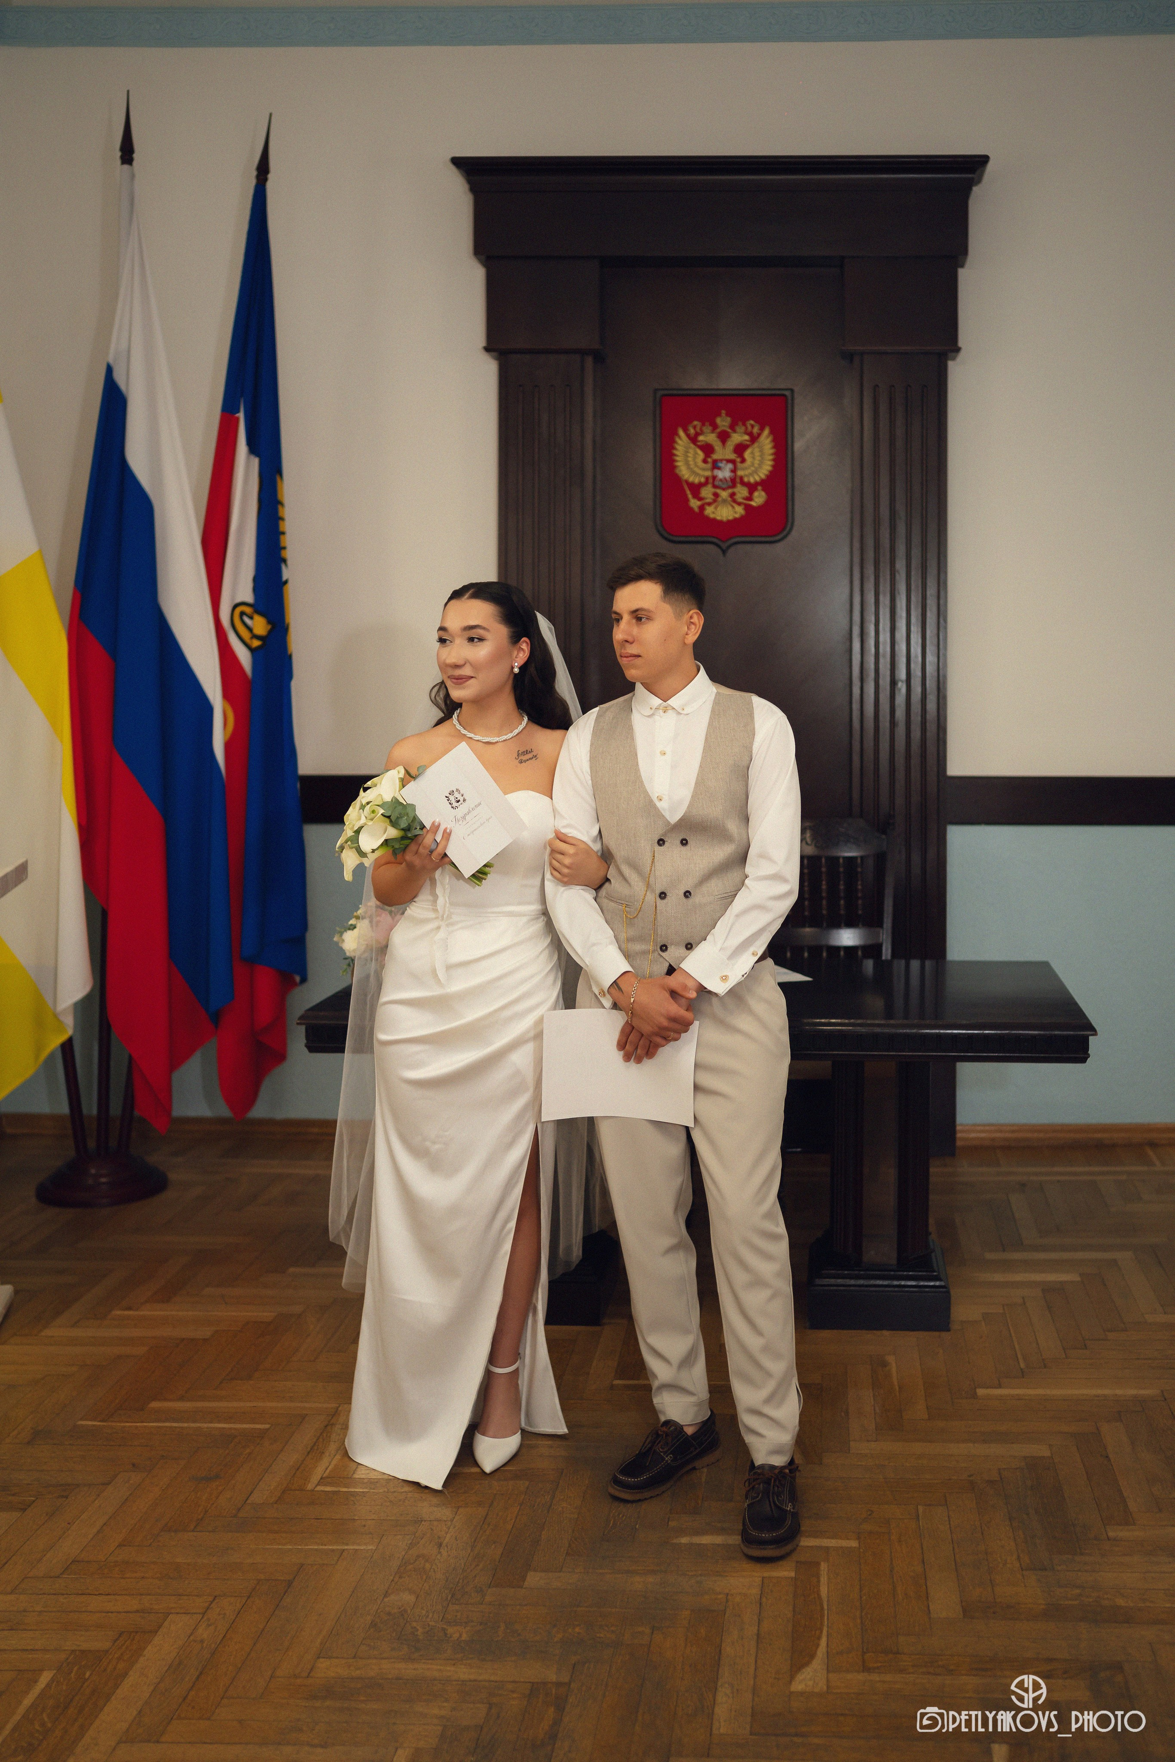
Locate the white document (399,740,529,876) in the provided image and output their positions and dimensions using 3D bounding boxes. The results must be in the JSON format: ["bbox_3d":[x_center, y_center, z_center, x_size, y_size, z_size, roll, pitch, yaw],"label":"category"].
[{"bbox_3d":[-0.230,-0.134,3.240,0.150,0.205,0.012,-37,2,0],"label":"white document"}]

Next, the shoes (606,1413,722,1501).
[{"bbox_3d":[0.155,1.130,3.400,0.115,0.115,0.290,4,5,45],"label":"shoes"}]

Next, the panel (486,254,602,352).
[{"bbox_3d":[-0.147,-1.880,5.620,0.375,0.325,0.140,0,4,5],"label":"panel"}]

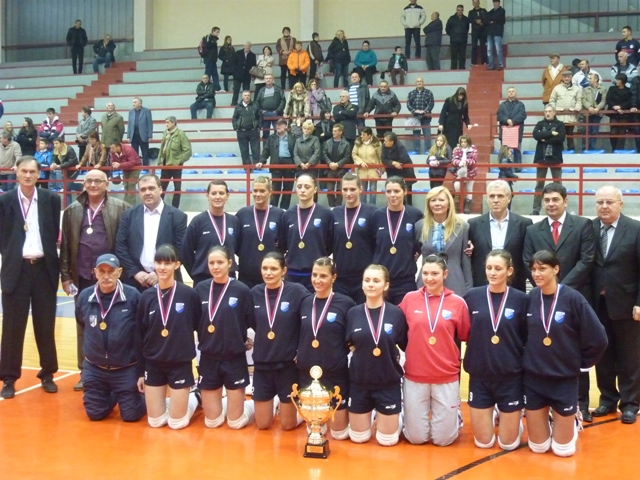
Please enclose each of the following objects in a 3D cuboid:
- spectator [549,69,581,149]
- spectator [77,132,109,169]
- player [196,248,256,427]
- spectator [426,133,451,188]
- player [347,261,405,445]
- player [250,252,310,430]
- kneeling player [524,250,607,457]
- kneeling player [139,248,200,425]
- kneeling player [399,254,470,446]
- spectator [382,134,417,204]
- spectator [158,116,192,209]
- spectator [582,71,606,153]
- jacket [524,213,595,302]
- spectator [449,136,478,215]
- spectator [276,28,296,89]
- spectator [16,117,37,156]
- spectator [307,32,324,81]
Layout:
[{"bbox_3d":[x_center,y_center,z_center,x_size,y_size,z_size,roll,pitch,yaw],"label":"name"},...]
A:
[{"bbox_3d":[4.923,-2.559,16.685,0.620,1.651,0.420,1,3,16],"label":"spectator"},{"bbox_3d":[-4.465,-1.400,16.449,0.570,1.500,0.520,1,4,18],"label":"spectator"},{"bbox_3d":[-0.630,0.697,6.296,0.500,1.317,0.600,1,4,13],"label":"player"},{"bbox_3d":[2.033,-1.135,14.214,0.420,1.350,0.340,1,4,18],"label":"spectator"},{"bbox_3d":[0.403,0.759,5.825,0.460,1.215,0.600,1,3,7],"label":"player"},{"bbox_3d":[-0.207,0.720,6.284,0.500,1.274,0.600,1,4,14],"label":"player"},{"bbox_3d":[1.570,0.690,5.412,0.540,1.247,0.620,1,4,21],"label":"kneeling player"},{"bbox_3d":[-1.055,0.678,6.189,0.480,1.327,0.620,1,3,6],"label":"kneeling player"},{"bbox_3d":[0.816,0.723,5.815,0.500,1.293,0.620,1,3,11],"label":"kneeling player"},{"bbox_3d":[1.379,-1.190,14.854,0.600,1.450,0.600,2,4,30],"label":"spectator"},{"bbox_3d":[-2.736,-1.434,15.700,0.550,1.793,0.420,2,4,37],"label":"spectator"},{"bbox_3d":[5.906,-2.722,17.900,0.550,1.721,0.420,1,3,18],"label":"spectator"},{"bbox_3d":[1.757,0.191,6.103,0.540,0.770,0.340,2,4,25],"label":"jacket"},{"bbox_3d":[2.438,-1.095,13.989,0.460,1.325,0.360,1,3,15],"label":"spectator"},{"bbox_3d":[-0.906,-4.902,22.500,0.520,1.717,0.360,0,3,0],"label":"spectator"},{"bbox_3d":[-6.551,-1.907,18.621,0.480,1.680,0.350,2,4,30],"label":"spectator"},{"bbox_3d":[-0.121,-4.812,22.400,0.360,1.521,0.480,3,4,45],"label":"spectator"}]

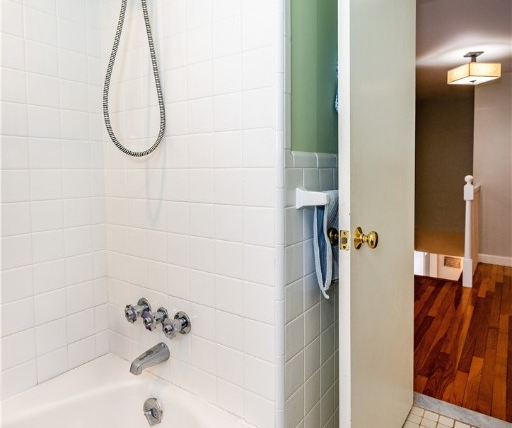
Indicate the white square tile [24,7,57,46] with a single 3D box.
[{"bbox_3d":[-0.747,-0.648,1.187,0.009,0.108,0.108,3,5,34],"label":"white square tile"}]

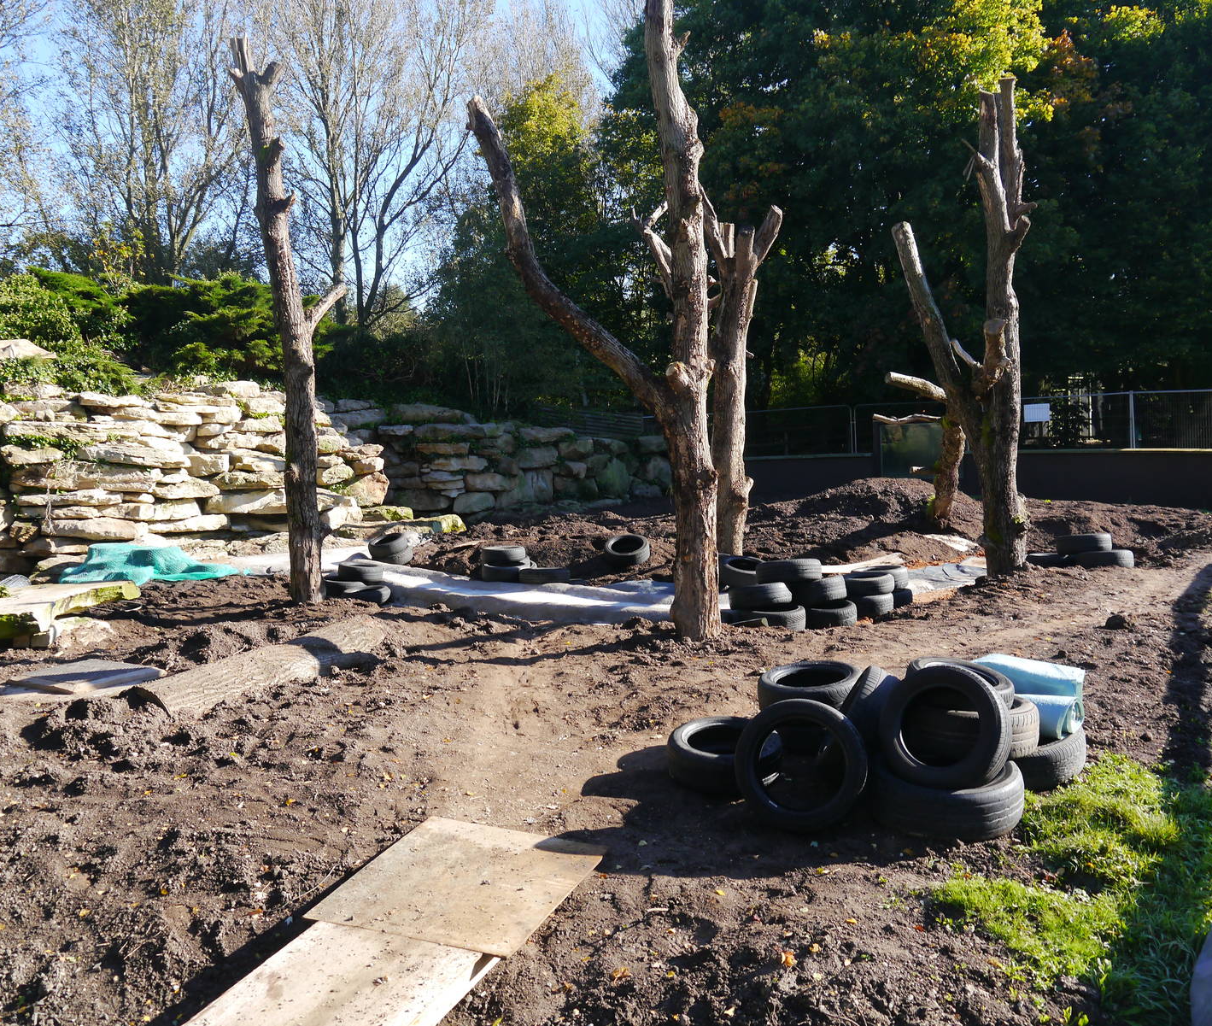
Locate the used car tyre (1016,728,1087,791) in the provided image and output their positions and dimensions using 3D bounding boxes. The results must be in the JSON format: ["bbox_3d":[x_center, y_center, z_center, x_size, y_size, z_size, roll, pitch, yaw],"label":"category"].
[{"bbox_3d":[2.231,1.266,5.850,0.585,0.200,0.585,-9,9,0],"label":"used car tyre"}]

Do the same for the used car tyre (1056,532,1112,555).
[{"bbox_3d":[5.492,0.358,12.700,0.610,0.190,0.610,-3,5,0],"label":"used car tyre"}]

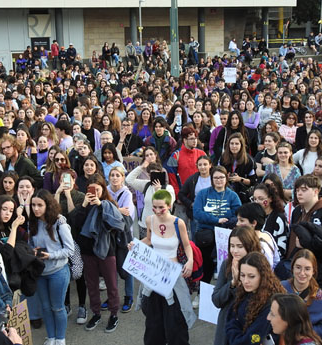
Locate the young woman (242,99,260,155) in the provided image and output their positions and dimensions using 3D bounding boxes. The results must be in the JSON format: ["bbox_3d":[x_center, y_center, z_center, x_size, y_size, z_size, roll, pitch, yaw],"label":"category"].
[{"bbox_3d":[1.874,-0.707,13.193,0.430,1.650,0.300,0,14,2],"label":"young woman"}]

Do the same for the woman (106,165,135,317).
[{"bbox_3d":[-0.444,0.731,6.754,0.430,1.630,0.330,4,15,19],"label":"woman"}]

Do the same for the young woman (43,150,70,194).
[{"bbox_3d":[-1.190,0.524,7.583,0.460,1.640,0.310,-2,15,-6],"label":"young woman"}]

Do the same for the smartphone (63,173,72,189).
[{"bbox_3d":[-0.951,0.081,6.350,0.077,0.155,0.012,1,14,8],"label":"smartphone"}]

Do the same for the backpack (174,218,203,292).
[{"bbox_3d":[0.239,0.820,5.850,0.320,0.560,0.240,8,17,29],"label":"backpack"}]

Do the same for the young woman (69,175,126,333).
[{"bbox_3d":[-0.609,0.813,6.326,0.500,1.650,0.440,4,15,17],"label":"young woman"}]

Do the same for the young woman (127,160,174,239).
[{"bbox_3d":[-0.061,0.664,7.001,0.580,1.640,0.420,1,15,5],"label":"young woman"}]

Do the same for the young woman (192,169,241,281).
[{"bbox_3d":[0.664,0.725,7.289,0.530,1.620,0.360,0,14,4],"label":"young woman"}]

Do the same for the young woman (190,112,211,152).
[{"bbox_3d":[0.636,-0.233,10.366,0.450,1.640,0.300,3,15,14],"label":"young woman"}]

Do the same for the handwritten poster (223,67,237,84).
[{"bbox_3d":[2.025,-2.821,18.200,0.350,0.455,0.020,-1,13,0],"label":"handwritten poster"}]

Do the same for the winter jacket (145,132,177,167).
[{"bbox_3d":[-0.007,-0.293,9.150,0.500,0.640,0.320,0,14,4],"label":"winter jacket"}]

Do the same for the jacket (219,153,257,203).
[{"bbox_3d":[0.943,0.061,7.600,0.480,0.620,0.320,2,15,12],"label":"jacket"}]

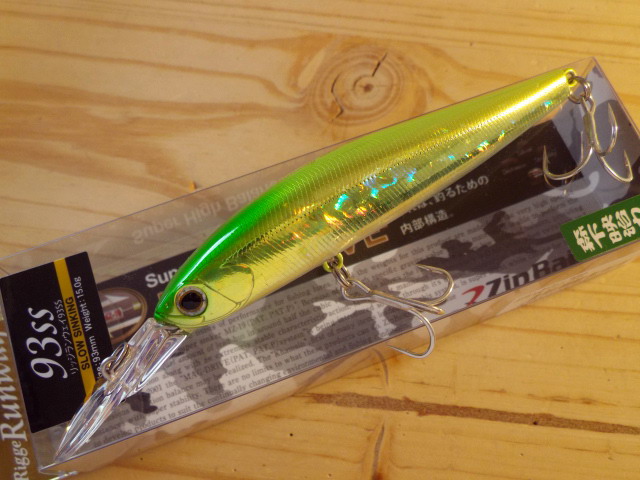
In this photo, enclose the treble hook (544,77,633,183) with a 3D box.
[{"bbox_3d":[0.053,-0.024,0.117,0.018,0.015,0.022,4,66,5],"label":"treble hook"}]

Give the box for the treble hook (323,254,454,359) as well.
[{"bbox_3d":[0.011,0.010,0.107,0.022,0.015,0.018,18,84,10],"label":"treble hook"}]

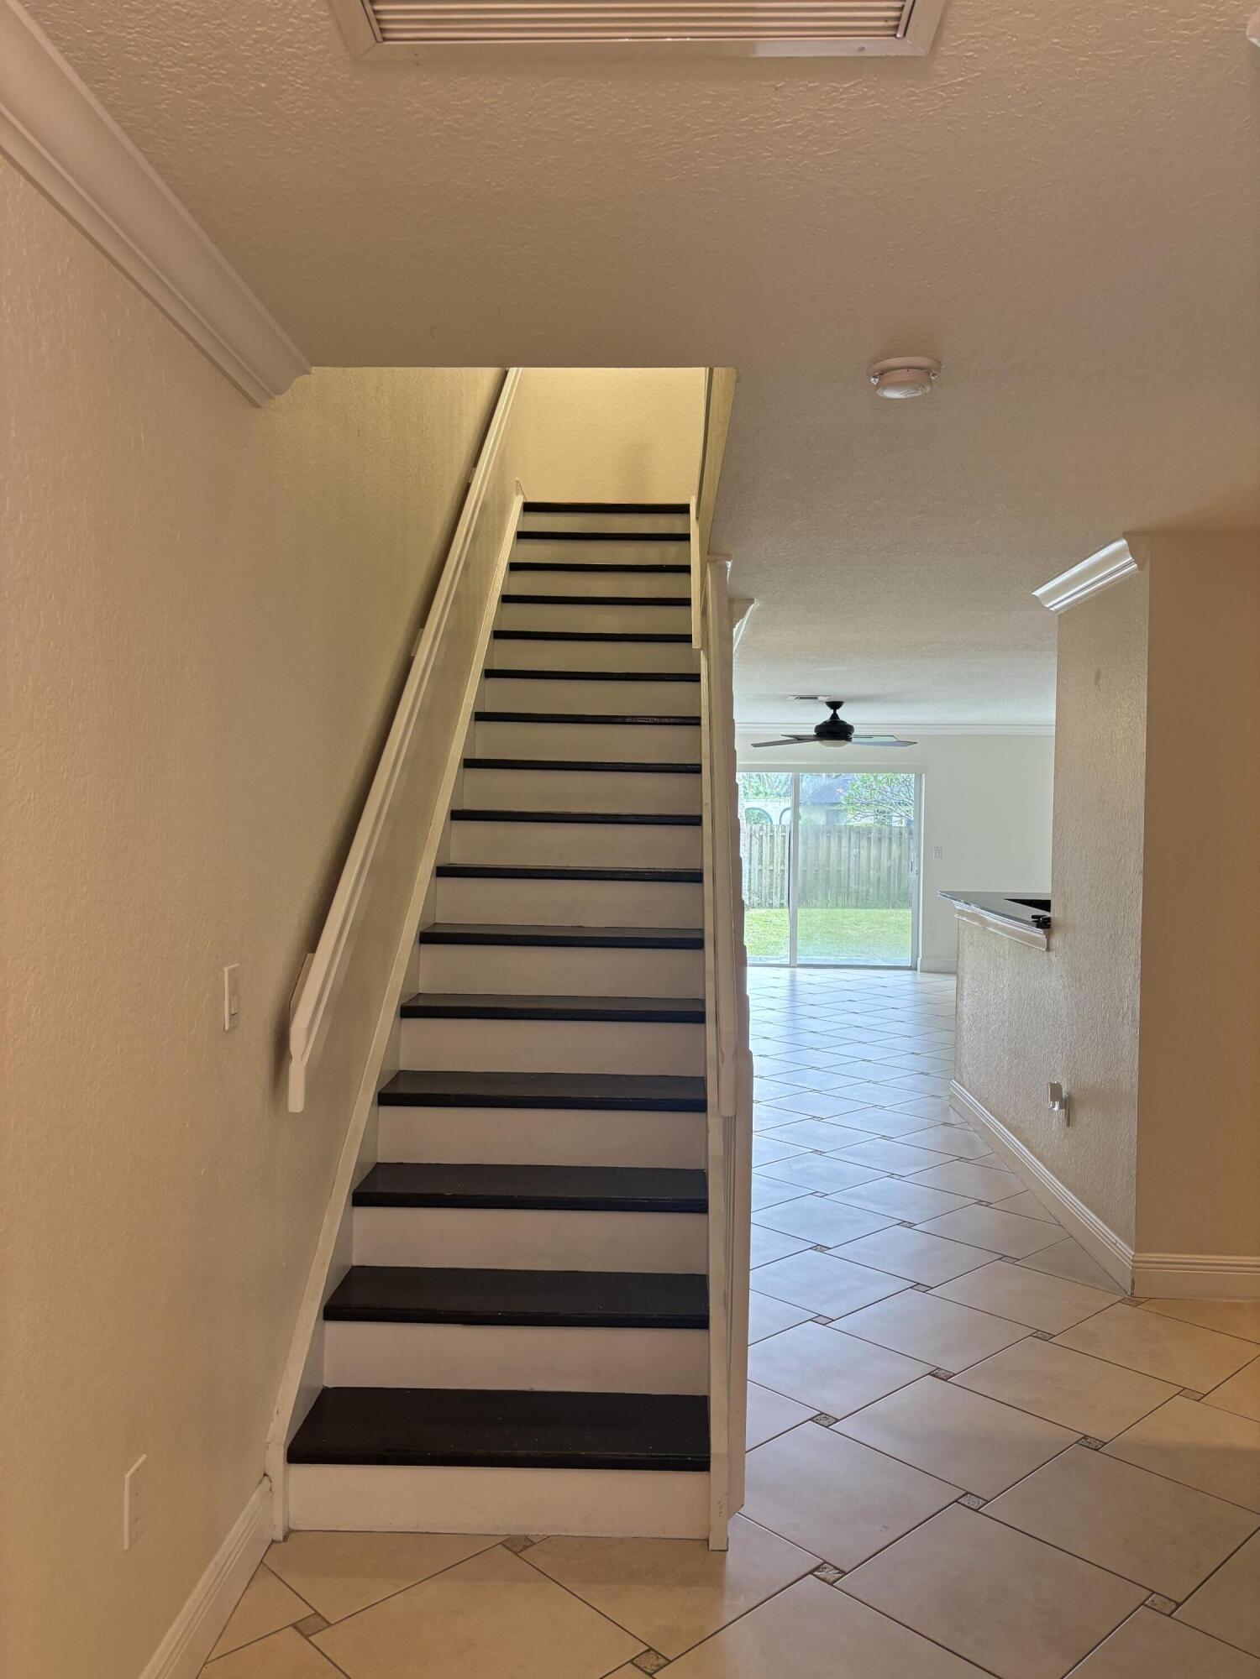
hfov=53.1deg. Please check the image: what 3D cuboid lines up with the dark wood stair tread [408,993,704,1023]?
[{"bbox_3d":[-0.216,0.503,3.738,0.872,0.035,0.266,1,1,0],"label":"dark wood stair tread"}]

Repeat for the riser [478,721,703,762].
[{"bbox_3d":[-0.163,-0.371,4.927,0.883,0.160,0.020,1,1,0],"label":"riser"}]

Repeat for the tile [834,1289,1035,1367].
[{"bbox_3d":[0.901,1.467,3.770,0.448,0.010,0.448,0,2,-43],"label":"tile"}]

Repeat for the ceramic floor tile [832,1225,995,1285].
[{"bbox_3d":[0.985,1.444,4.367,0.448,0.012,0.448,0,2,-43],"label":"ceramic floor tile"}]

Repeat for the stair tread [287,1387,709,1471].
[{"bbox_3d":[-0.274,1.311,2.809,0.894,0.035,0.267,1,1,2],"label":"stair tread"}]

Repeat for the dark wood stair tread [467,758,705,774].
[{"bbox_3d":[-0.172,-0.271,4.764,0.883,0.035,0.259,1,1,2],"label":"dark wood stair tread"}]

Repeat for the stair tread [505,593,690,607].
[{"bbox_3d":[-0.144,-1.068,5.759,0.840,0.035,0.259,1,1,2],"label":"stair tread"}]

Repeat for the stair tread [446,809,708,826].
[{"bbox_3d":[-0.182,-0.077,4.535,0.883,0.034,0.269,1,1,0],"label":"stair tread"}]

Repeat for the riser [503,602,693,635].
[{"bbox_3d":[-0.144,-0.970,5.678,0.847,0.160,0.020,1,1,0],"label":"riser"}]

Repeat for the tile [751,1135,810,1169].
[{"bbox_3d":[0.540,1.438,5.837,0.454,0.010,0.454,0,2,-43],"label":"tile"}]

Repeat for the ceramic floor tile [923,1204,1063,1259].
[{"bbox_3d":[1.345,1.445,4.638,0.448,0.012,0.448,0,2,-43],"label":"ceramic floor tile"}]

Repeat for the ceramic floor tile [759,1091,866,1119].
[{"bbox_3d":[0.989,1.407,6.667,0.447,0.010,0.447,0,2,-43],"label":"ceramic floor tile"}]

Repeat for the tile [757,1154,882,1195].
[{"bbox_3d":[0.808,1.430,5.396,0.447,0.010,0.447,0,2,-43],"label":"tile"}]

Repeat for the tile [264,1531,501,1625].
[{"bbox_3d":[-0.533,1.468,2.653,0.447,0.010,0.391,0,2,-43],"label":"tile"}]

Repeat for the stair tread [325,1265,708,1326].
[{"bbox_3d":[-0.257,1.095,3.024,0.883,0.035,0.259,1,1,2],"label":"stair tread"}]

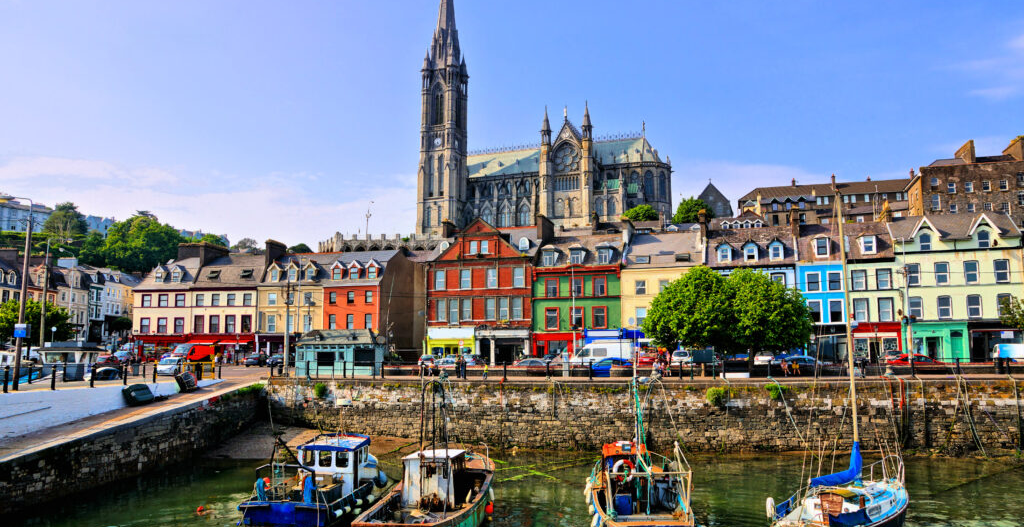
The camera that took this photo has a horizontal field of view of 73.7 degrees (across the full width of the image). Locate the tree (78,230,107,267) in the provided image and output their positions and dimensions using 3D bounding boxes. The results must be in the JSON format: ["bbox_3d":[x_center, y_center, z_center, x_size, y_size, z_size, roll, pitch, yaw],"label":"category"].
[{"bbox_3d":[-90.168,-3.006,146.589,6.000,8.000,6.000,4,-9,-31],"label":"tree"}]

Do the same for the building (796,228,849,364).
[{"bbox_3d":[29.857,3.029,66.345,4.240,13.370,9.500,-3,-8,20],"label":"building"}]

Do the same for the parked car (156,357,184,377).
[{"bbox_3d":[-29.307,8.871,58.858,1.750,1.530,4.100,1,-7,-7],"label":"parked car"}]

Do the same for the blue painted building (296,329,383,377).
[{"bbox_3d":[-13.100,6.982,53.345,6.800,3.600,3.600,-1,-7,6],"label":"blue painted building"}]

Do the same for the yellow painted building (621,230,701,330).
[{"bbox_3d":[15.915,3.874,70.941,7.730,14.000,9.800,-2,-7,17],"label":"yellow painted building"}]

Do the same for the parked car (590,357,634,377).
[{"bbox_3d":[6.982,7.672,50.441,4.100,1.440,1.750,-2,-7,15],"label":"parked car"}]

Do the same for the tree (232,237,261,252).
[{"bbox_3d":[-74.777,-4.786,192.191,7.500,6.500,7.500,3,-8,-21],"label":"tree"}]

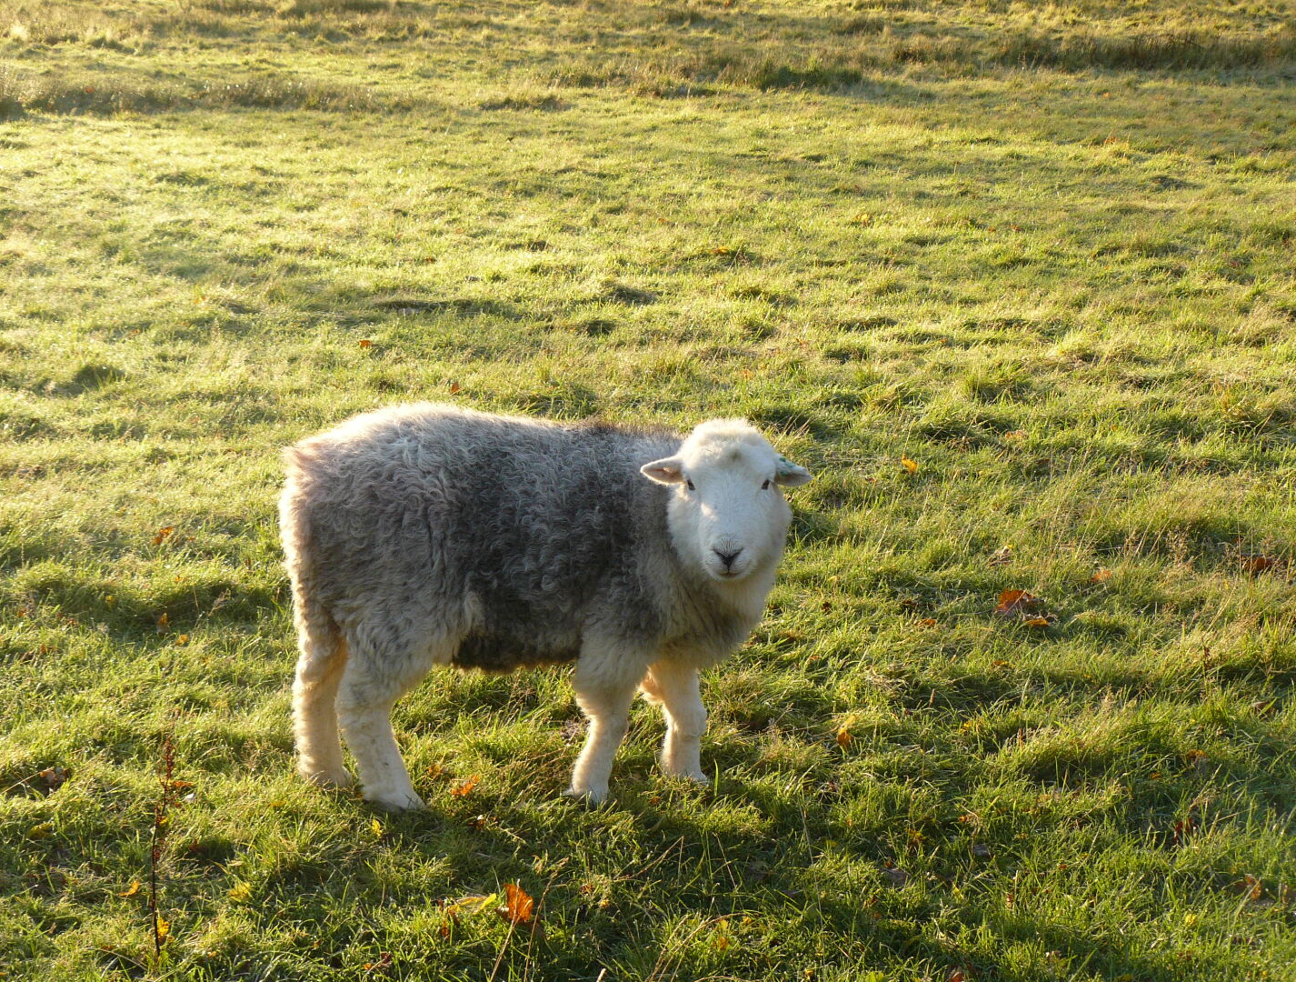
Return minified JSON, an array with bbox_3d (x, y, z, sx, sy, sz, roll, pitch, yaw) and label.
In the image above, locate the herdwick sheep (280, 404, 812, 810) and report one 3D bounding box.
[{"bbox_3d":[-0.182,0.195,4.668,0.880,0.685,0.460,1,12,4],"label":"herdwick sheep"}]

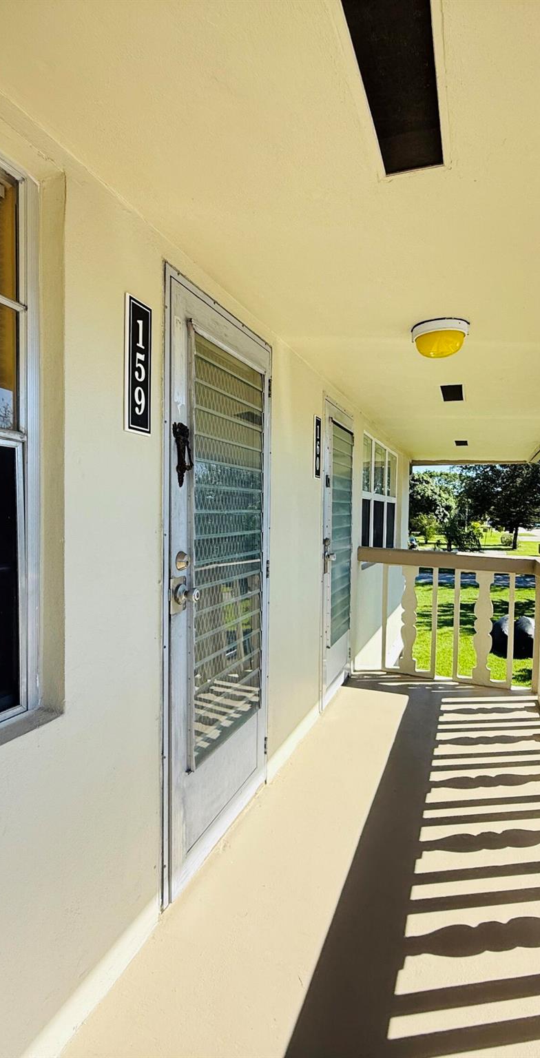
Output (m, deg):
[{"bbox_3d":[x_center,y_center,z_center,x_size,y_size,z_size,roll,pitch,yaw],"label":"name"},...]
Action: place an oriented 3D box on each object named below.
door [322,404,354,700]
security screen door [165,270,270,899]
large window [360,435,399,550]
[{"bbox_3d":[0.485,0.151,4.068,0.070,2.040,0.940,1,2,20],"label":"door"},{"bbox_3d":[-0.179,0.190,2.256,0.070,2.050,0.950,1,2,20],"label":"security screen door"},{"bbox_3d":[1.204,-0.297,6.242,0.100,1.280,2.820,1,2,20],"label":"large window"}]

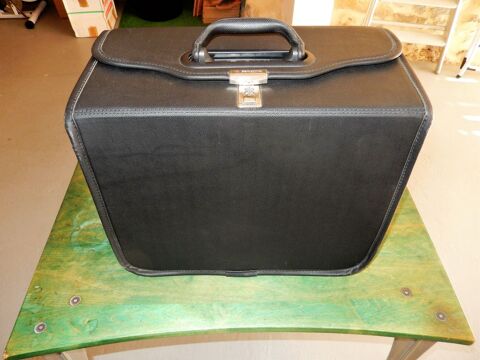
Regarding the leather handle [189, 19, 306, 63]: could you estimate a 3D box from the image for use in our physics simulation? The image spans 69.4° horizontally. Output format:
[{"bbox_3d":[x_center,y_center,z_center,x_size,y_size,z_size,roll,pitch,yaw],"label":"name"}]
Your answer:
[{"bbox_3d":[0.011,-0.198,0.491,0.155,0.058,0.030,0,44,0],"label":"leather handle"}]

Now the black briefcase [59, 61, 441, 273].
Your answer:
[{"bbox_3d":[0.011,-0.027,0.614,0.450,0.355,0.212,0,44,0],"label":"black briefcase"}]

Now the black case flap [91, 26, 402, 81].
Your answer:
[{"bbox_3d":[0.011,-0.195,0.517,0.458,0.027,0.145,0,44,0],"label":"black case flap"}]

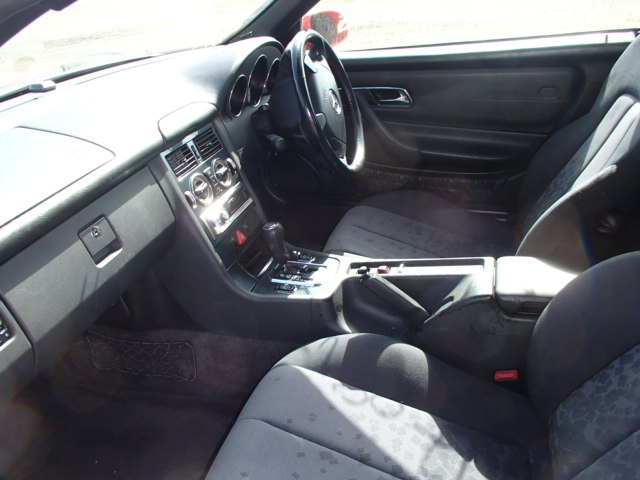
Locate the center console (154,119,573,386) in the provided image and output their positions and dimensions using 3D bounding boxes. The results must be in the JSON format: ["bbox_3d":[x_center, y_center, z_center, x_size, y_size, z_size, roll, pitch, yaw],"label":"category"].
[{"bbox_3d":[0.128,0.017,1.123,0.930,0.465,0.250,5,29,17],"label":"center console"}]

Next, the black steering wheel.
[{"bbox_3d":[-0.001,-0.352,1.385,0.125,0.385,0.385,-14,22,25],"label":"black steering wheel"}]

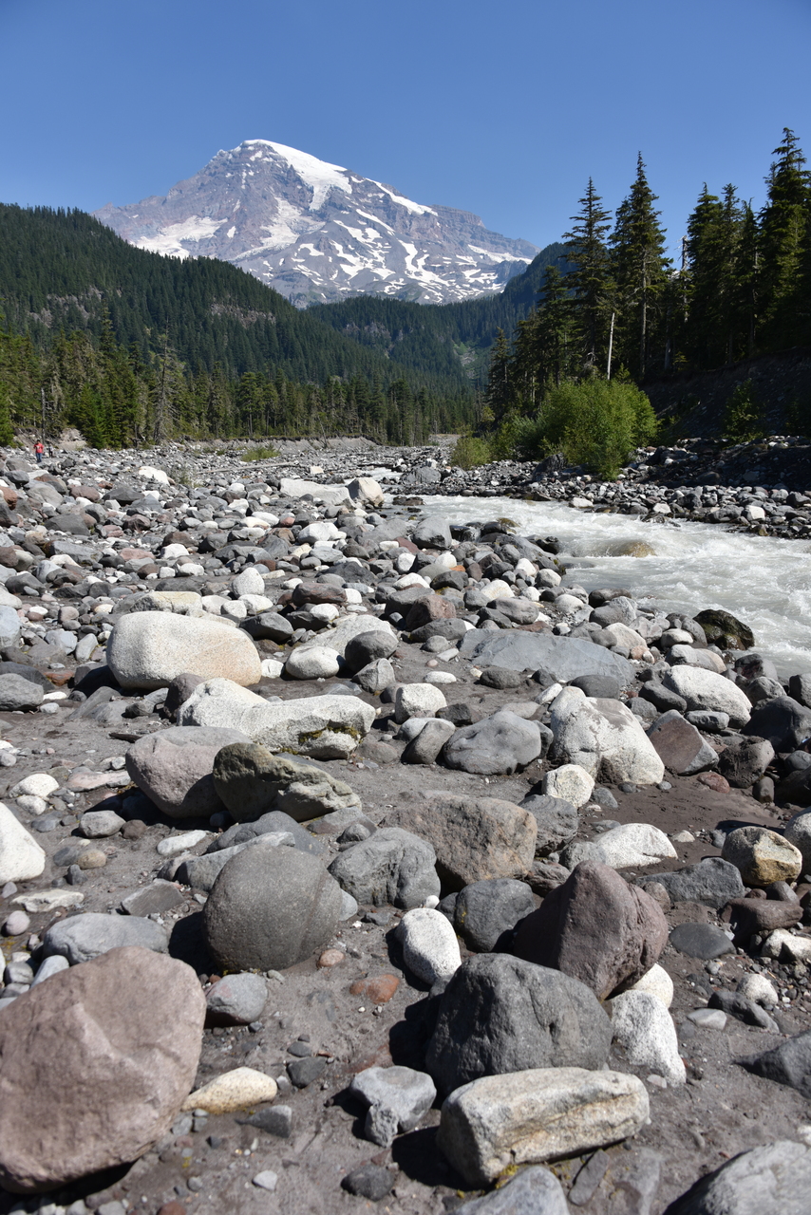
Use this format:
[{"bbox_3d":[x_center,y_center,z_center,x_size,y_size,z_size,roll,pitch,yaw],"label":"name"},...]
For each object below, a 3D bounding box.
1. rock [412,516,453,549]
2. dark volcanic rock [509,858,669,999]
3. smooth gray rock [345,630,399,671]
[{"bbox_3d":[0.402,-1.111,14.079,0.592,0.472,0.474,0,9,0],"label":"rock"},{"bbox_3d":[0.501,0.883,2.586,0.411,0.373,0.350,0,9,0],"label":"dark volcanic rock"},{"bbox_3d":[-0.221,0.297,6.293,0.360,0.283,0.306,0,9,0],"label":"smooth gray rock"}]

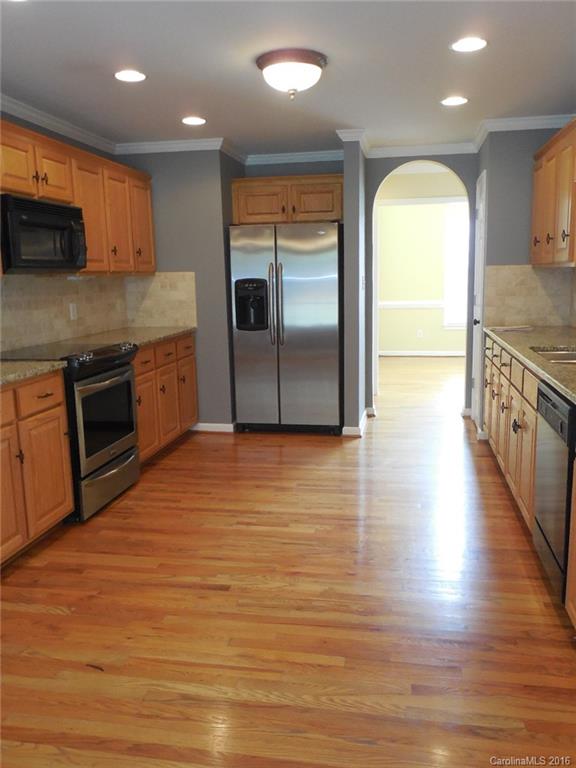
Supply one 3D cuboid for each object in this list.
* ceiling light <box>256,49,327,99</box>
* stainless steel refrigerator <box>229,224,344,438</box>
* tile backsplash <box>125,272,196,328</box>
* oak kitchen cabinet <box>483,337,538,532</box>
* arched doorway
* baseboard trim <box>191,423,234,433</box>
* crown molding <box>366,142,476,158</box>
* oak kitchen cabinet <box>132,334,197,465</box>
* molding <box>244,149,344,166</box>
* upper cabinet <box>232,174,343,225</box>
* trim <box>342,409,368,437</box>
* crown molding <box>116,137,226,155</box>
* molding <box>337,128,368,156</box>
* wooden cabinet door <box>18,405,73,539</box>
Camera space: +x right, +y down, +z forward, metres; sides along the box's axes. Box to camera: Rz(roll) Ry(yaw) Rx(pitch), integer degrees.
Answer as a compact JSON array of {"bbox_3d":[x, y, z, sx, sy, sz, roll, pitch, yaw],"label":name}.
[{"bbox_3d":[0.018,-1.546,3.149,0.368,0.204,0.368,1,10,11],"label":"ceiling light"},{"bbox_3d":[0.054,-0.491,5.532,0.903,1.756,0.820,1,10,11],"label":"stainless steel refrigerator"},{"bbox_3d":[-1.094,-0.711,5.304,0.632,0.470,0.018,1,10,11],"label":"tile backsplash"},{"bbox_3d":[1.669,0.188,3.873,0.601,0.844,1.990,1,10,11],"label":"oak kitchen cabinet"},{"bbox_3d":[1.232,-0.849,5.782,0.857,2.317,0.150,1,10,11],"label":"arched doorway"},{"bbox_3d":[-0.678,0.384,5.498,0.395,0.080,0.019,1,10,11],"label":"baseboard trim"},{"bbox_3d":[1.177,-2.057,5.474,0.969,0.084,0.076,1,10,11],"label":"crown molding"},{"bbox_3d":[-1.210,0.075,4.834,0.634,0.844,1.244,1,10,11],"label":"oak kitchen cabinet"},{"bbox_3d":[0.079,-2.069,5.684,0.976,0.084,0.076,1,10,11],"label":"molding"},{"bbox_3d":[0.053,-1.595,5.462,0.975,0.376,0.458,1,10,11],"label":"upper cabinet"},{"bbox_3d":[0.611,0.336,5.594,0.171,0.080,0.797,1,10,11],"label":"trim"},{"bbox_3d":[-0.966,-1.919,5.035,0.977,0.083,0.070,1,10,11],"label":"crown molding"},{"bbox_3d":[0.557,-1.989,5.176,0.223,0.084,0.880,1,10,11],"label":"molding"},{"bbox_3d":[-1.224,0.428,3.151,0.022,0.598,0.393,1,10,11],"label":"wooden cabinet door"}]

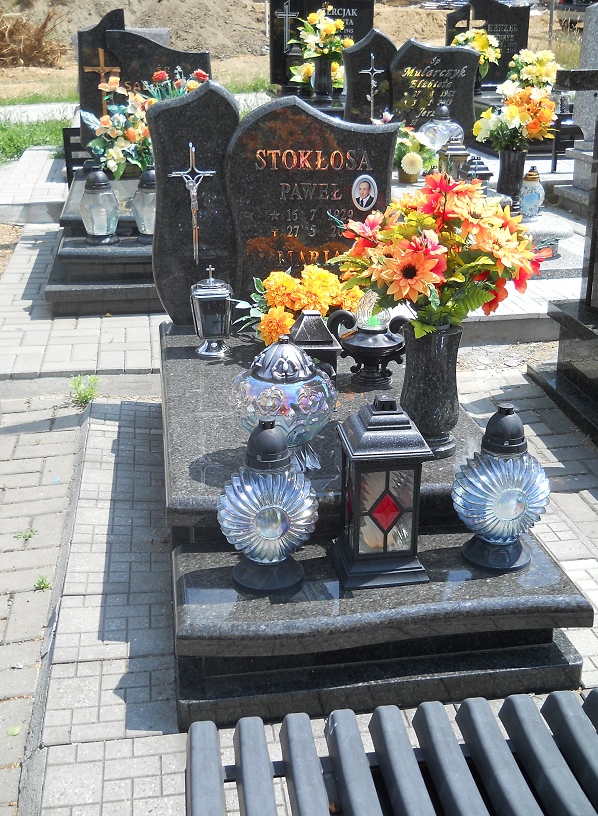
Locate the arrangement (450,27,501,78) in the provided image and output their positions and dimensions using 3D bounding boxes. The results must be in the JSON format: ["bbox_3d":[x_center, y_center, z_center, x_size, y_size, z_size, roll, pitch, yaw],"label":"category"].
[{"bbox_3d":[1.353,-2.703,7.369,0.370,0.370,0.320,-3,20,-8],"label":"arrangement"}]

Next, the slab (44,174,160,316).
[{"bbox_3d":[-0.723,-0.928,4.971,1.015,0.349,2.241,-4,20,-10],"label":"slab"}]

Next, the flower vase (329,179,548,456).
[{"bbox_3d":[0.326,-0.212,2.270,0.498,0.657,0.420,-3,20,-8],"label":"flower vase"}]

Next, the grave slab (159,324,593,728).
[{"bbox_3d":[0.035,0.125,2.749,0.822,0.288,1.980,-3,20,-8],"label":"grave slab"}]

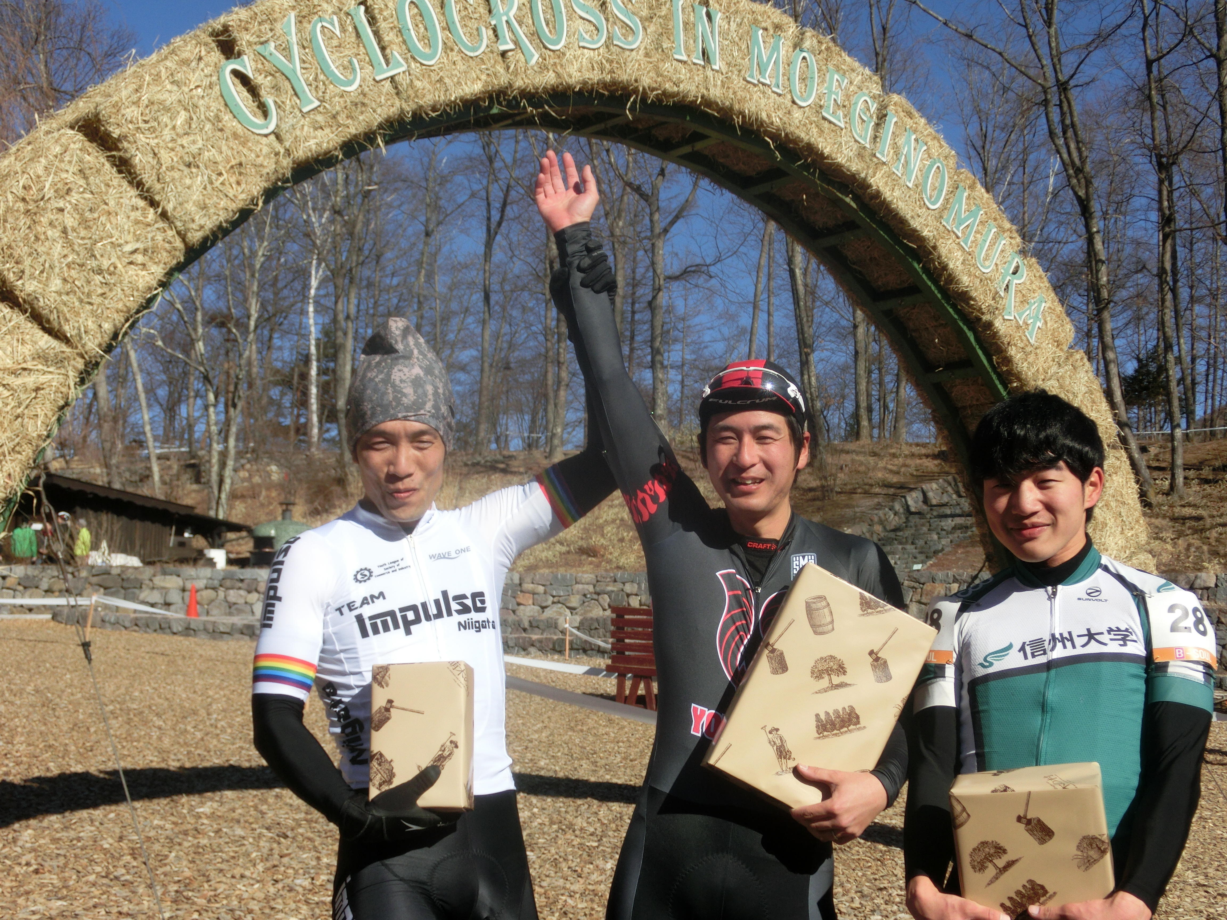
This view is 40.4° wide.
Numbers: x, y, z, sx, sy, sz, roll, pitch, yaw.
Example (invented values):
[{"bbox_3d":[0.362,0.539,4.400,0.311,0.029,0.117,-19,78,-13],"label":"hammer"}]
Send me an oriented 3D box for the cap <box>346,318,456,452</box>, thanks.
[{"bbox_3d":[-0.329,-0.118,2.580,0.172,0.205,0.215,-1,5,-10],"label":"cap"}]

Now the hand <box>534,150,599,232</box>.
[{"bbox_3d":[-0.077,-0.436,2.700,0.098,0.140,0.070,-9,-15,-1],"label":"hand"}]

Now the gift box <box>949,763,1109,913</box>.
[{"bbox_3d":[0.599,0.538,2.373,0.205,0.167,0.132,-7,1,16],"label":"gift box"}]

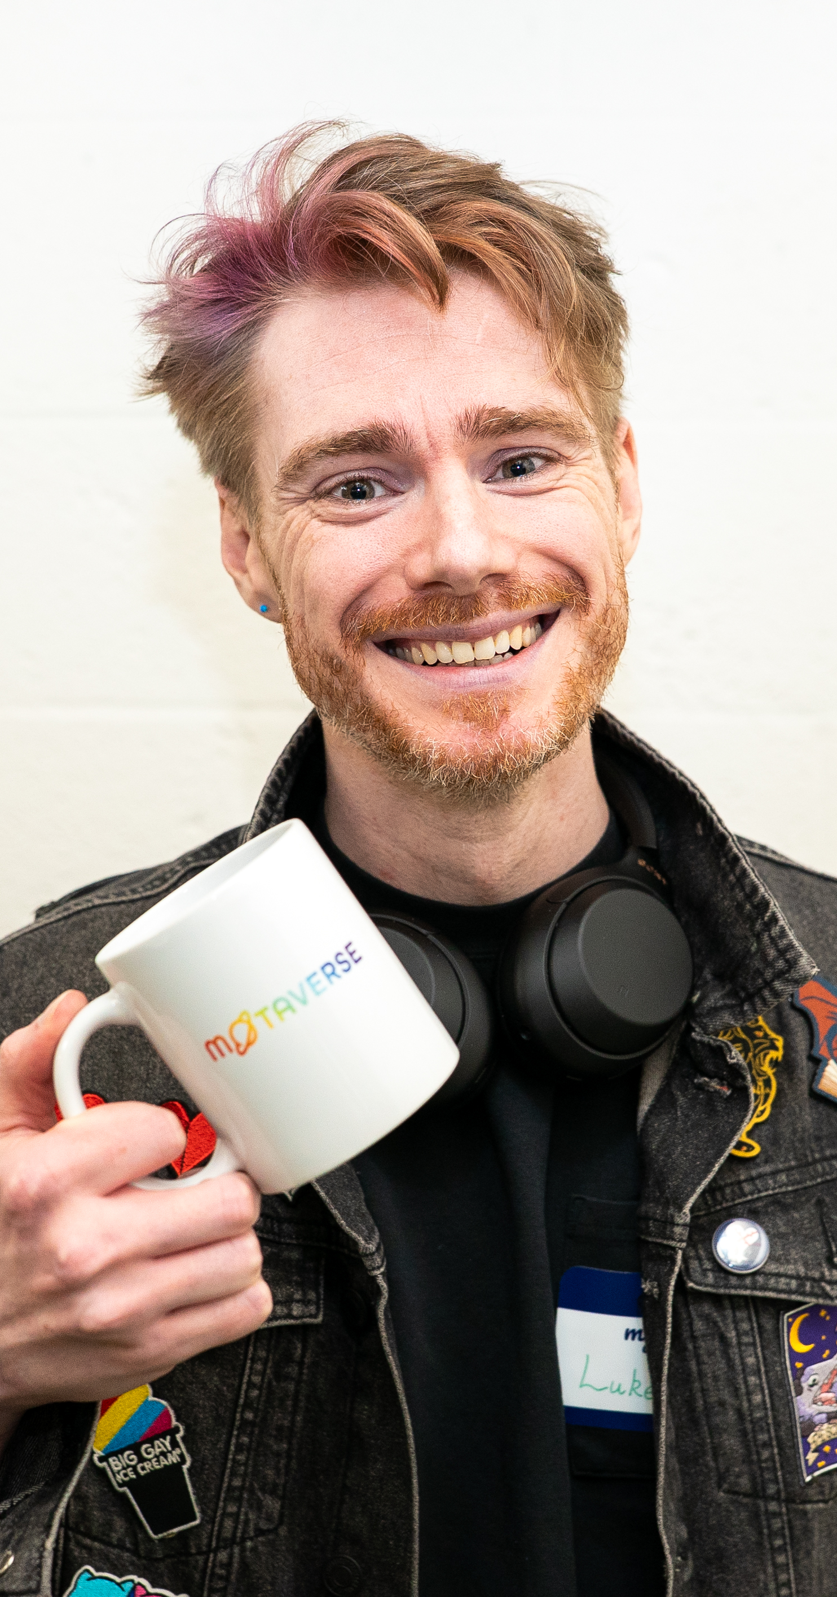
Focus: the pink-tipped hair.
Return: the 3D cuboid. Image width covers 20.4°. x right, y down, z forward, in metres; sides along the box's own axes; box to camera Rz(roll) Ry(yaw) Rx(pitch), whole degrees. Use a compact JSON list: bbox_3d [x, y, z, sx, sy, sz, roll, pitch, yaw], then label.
[{"bbox_3d":[-0.015,-0.193,0.970,0.197,0.165,0.210,-9,5,-7],"label":"pink-tipped hair"}]

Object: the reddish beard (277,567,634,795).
[{"bbox_3d":[0.015,-0.043,0.912,0.138,0.088,0.092,-9,5,-7],"label":"reddish beard"}]

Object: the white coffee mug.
[{"bbox_3d":[-0.062,0.081,0.777,0.122,0.096,0.082,-36,8,-13],"label":"white coffee mug"}]

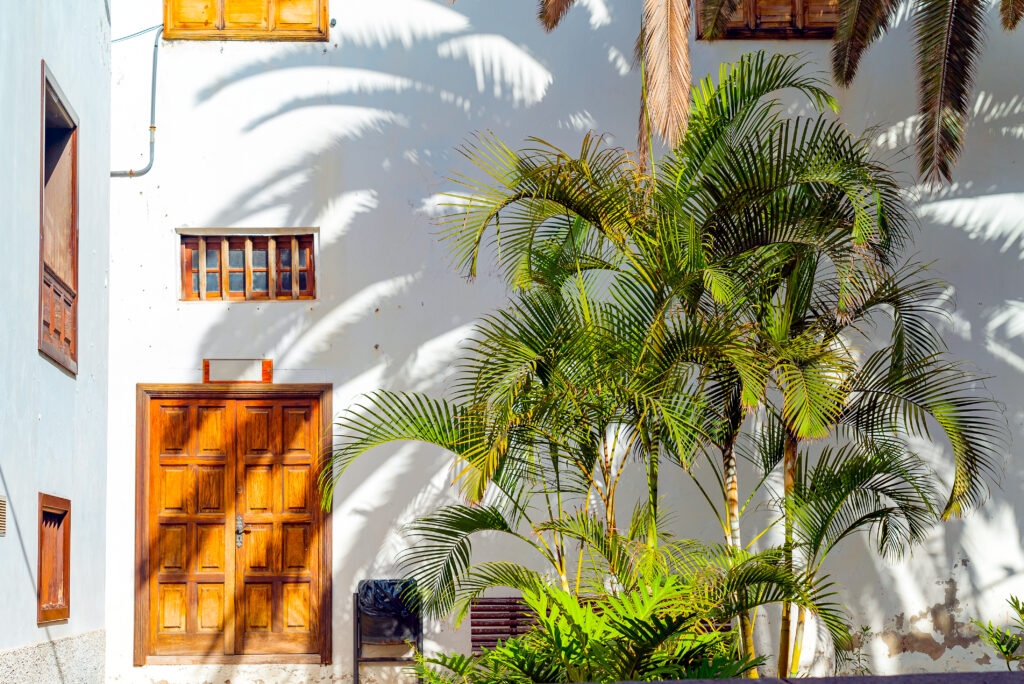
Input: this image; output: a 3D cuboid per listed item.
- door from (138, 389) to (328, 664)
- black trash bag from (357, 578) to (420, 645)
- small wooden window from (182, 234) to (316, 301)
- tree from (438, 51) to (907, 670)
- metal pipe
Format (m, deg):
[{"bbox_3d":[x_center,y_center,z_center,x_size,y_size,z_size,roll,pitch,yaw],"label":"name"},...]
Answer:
[{"bbox_3d":[-2.156,1.416,13.246,1.536,2.172,0.150,0,-2,0],"label":"door"},{"bbox_3d":[-0.919,2.004,12.700,0.476,0.491,0.380,0,-2,0],"label":"black trash bag"},{"bbox_3d":[-2.057,-0.584,13.382,1.058,0.525,0.140,0,-2,0],"label":"small wooden window"},{"bbox_3d":[1.090,0.146,11.600,3.179,4.293,2.400,0,-2,0],"label":"tree"},{"bbox_3d":[-2.934,-1.871,13.342,0.406,1.188,0.060,0,-2,0],"label":"metal pipe"}]

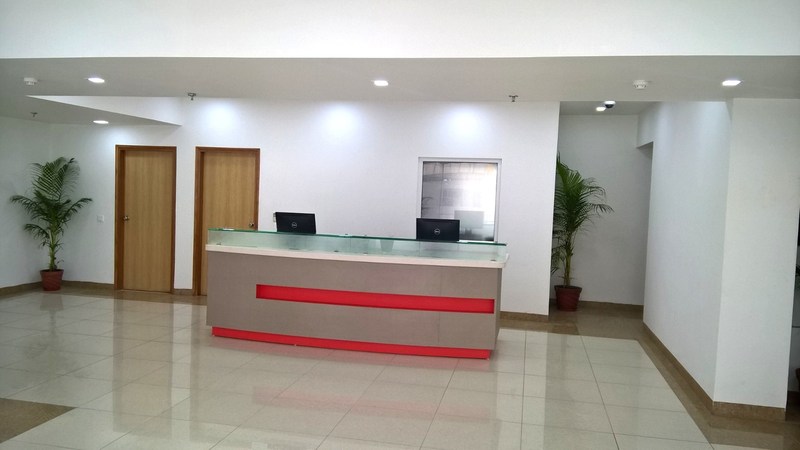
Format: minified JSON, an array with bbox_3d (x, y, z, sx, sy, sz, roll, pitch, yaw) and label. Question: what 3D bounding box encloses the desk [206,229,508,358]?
[{"bbox_3d":[-0.443,0.643,6.528,3.020,1.105,0.920,3,3,12],"label":"desk"}]

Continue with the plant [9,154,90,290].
[{"bbox_3d":[-4.792,0.002,8.759,0.830,1.840,0.800,3,3,12],"label":"plant"}]

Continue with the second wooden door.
[{"bbox_3d":[-2.369,-0.020,8.730,0.936,2.050,0.120,3,3,12],"label":"second wooden door"}]

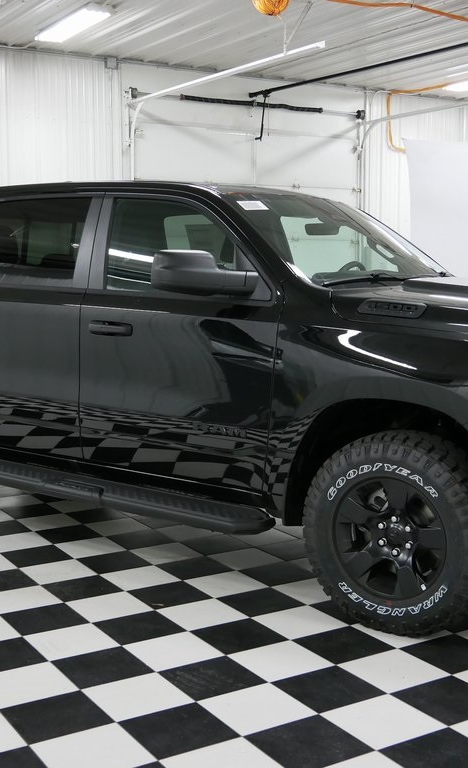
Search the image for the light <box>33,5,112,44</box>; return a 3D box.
[{"bbox_3d":[-1.422,-3.168,8.859,0.280,0.090,1.260,-4,8,-31],"label":"light"}]

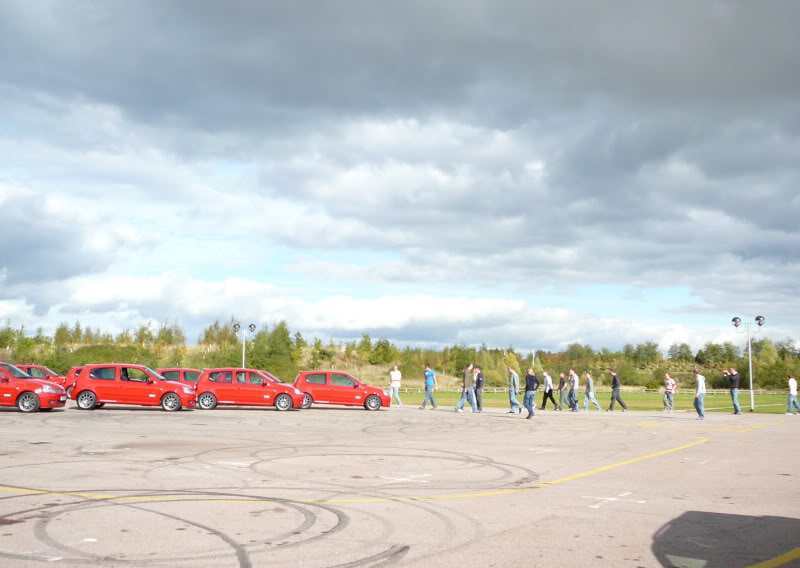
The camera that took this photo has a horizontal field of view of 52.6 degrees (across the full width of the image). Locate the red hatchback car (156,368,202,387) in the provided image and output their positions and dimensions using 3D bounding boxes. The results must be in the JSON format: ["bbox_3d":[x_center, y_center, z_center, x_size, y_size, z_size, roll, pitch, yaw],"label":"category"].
[{"bbox_3d":[-8.523,4.249,33.734,3.810,1.420,1.650,2,-7,-6],"label":"red hatchback car"}]

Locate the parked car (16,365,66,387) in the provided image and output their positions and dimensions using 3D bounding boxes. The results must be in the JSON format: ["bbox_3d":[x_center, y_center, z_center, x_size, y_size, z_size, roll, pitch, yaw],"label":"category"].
[{"bbox_3d":[-15.658,4.297,35.440,3.810,1.420,1.650,1,-7,-2],"label":"parked car"}]

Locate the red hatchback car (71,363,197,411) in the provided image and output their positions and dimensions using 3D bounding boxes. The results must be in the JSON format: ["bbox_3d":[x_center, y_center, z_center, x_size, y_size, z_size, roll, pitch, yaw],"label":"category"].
[{"bbox_3d":[-8.173,3.227,25.237,3.810,1.420,1.650,2,-7,-6],"label":"red hatchback car"}]

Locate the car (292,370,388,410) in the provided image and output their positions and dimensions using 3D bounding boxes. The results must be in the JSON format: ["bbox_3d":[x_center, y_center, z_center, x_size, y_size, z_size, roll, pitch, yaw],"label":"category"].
[{"bbox_3d":[-2.194,3.959,30.087,3.810,1.420,1.650,2,-7,-6],"label":"car"}]

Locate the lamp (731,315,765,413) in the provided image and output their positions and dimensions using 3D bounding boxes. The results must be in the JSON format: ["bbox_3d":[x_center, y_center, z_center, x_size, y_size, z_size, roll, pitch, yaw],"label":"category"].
[{"bbox_3d":[16.364,3.768,37.820,1.480,4.480,0.450,1,-7,5],"label":"lamp"}]

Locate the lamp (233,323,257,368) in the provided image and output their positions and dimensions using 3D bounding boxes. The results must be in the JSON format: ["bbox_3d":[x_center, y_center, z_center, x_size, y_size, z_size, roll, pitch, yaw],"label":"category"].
[{"bbox_3d":[-10.162,4.878,52.795,1.500,4.450,0.450,1,-7,5],"label":"lamp"}]

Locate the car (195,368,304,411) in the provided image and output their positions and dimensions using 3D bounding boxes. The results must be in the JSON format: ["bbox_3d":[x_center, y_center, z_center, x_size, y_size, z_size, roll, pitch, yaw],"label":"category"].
[{"bbox_3d":[-5.113,3.594,27.633,3.810,1.420,1.650,2,-7,-6],"label":"car"}]

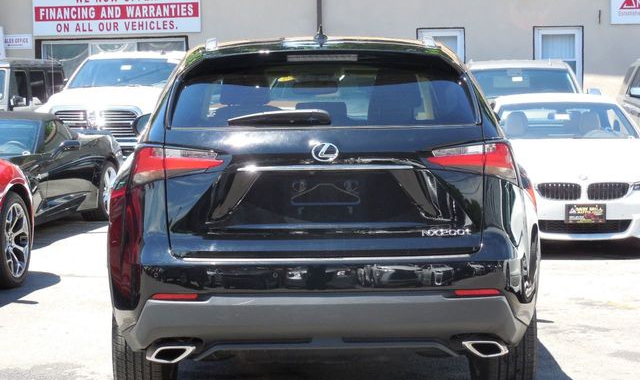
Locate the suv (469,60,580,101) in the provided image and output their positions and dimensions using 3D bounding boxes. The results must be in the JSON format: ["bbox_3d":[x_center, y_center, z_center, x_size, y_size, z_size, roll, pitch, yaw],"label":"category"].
[{"bbox_3d":[2.560,-0.836,16.600,1.870,1.680,4.650,0,5,7],"label":"suv"}]

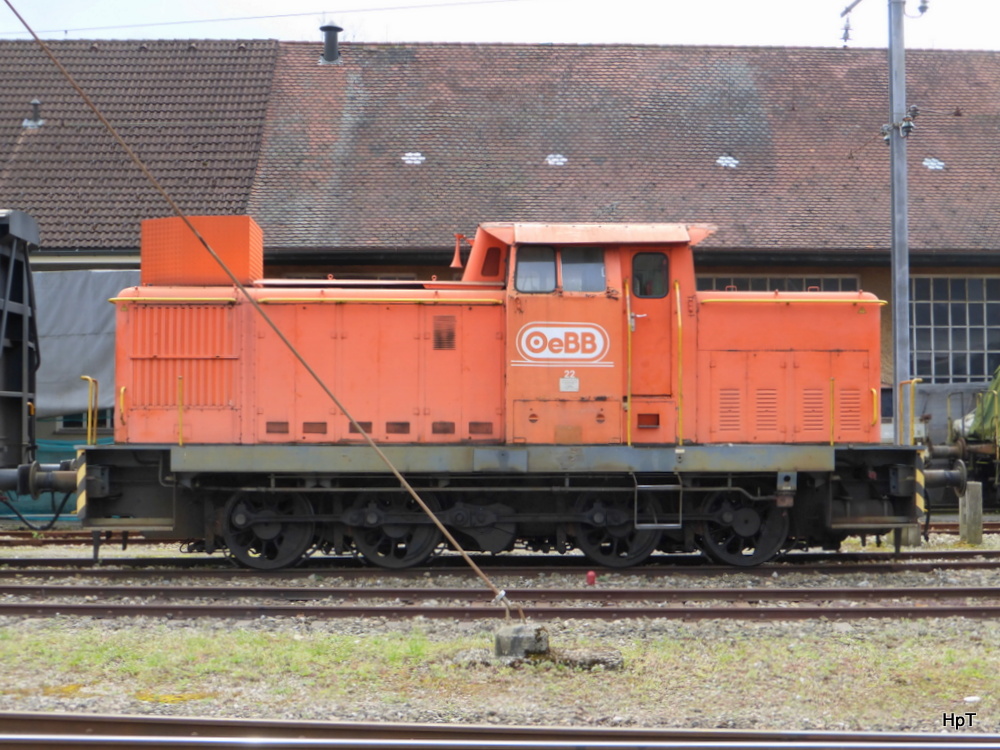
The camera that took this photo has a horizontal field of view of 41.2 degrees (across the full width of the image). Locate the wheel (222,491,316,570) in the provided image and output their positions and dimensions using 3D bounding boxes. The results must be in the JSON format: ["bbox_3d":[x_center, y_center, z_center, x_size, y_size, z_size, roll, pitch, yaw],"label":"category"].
[{"bbox_3d":[-2.718,1.757,15.622,1.120,1.120,0.160,0,-2,-2],"label":"wheel"}]

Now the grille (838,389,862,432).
[{"bbox_3d":[4.121,0.415,15.649,0.273,0.512,0.030,0,-2,-2],"label":"grille"}]

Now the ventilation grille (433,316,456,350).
[{"bbox_3d":[-0.646,-0.482,15.466,0.267,0.408,0.030,0,-2,-3],"label":"ventilation grille"}]

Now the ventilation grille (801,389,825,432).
[{"bbox_3d":[3.683,0.415,15.635,0.273,0.512,0.030,0,-2,-2],"label":"ventilation grille"}]

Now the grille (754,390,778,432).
[{"bbox_3d":[3.131,0.414,15.618,0.255,0.499,0.030,0,-2,-3],"label":"grille"}]

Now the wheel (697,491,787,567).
[{"bbox_3d":[2.892,1.725,15.716,1.090,1.090,0.160,0,-2,-3],"label":"wheel"}]

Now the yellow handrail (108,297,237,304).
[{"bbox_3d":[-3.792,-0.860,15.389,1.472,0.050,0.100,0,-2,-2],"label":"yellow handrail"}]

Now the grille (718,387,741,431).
[{"bbox_3d":[2.691,0.414,15.604,0.268,0.511,0.030,0,-2,-2],"label":"grille"}]

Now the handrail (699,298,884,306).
[{"bbox_3d":[3.434,-0.854,15.591,2.210,0.055,0.140,0,-2,-3],"label":"handrail"}]

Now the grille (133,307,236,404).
[{"bbox_3d":[-3.664,-0.217,15.408,1.232,1.190,0.060,0,-2,-2],"label":"grille"}]

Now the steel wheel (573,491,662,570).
[{"bbox_3d":[1.394,1.726,15.644,1.090,1.090,0.160,0,-2,-3],"label":"steel wheel"}]

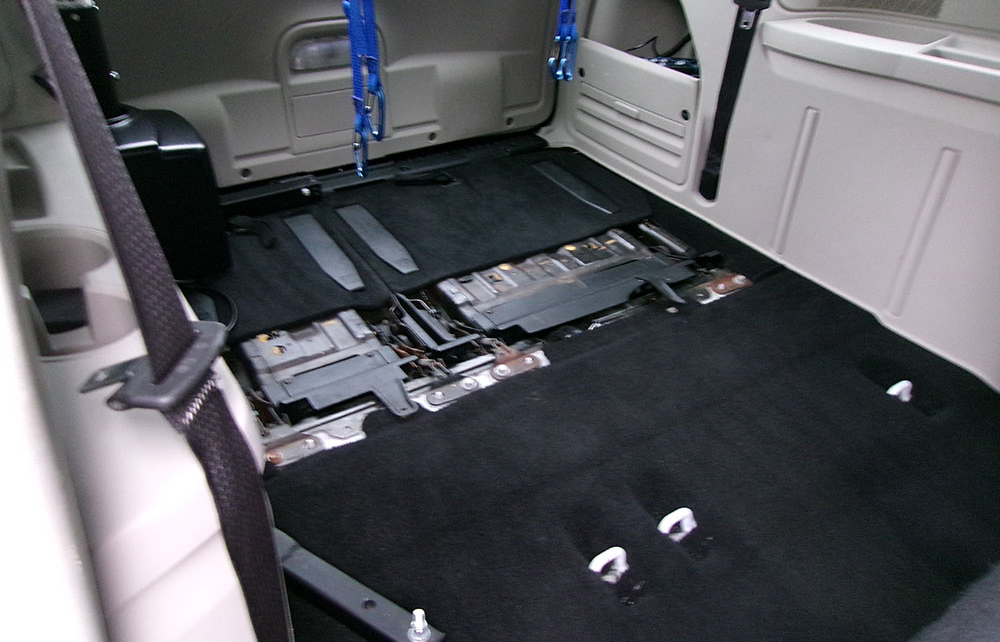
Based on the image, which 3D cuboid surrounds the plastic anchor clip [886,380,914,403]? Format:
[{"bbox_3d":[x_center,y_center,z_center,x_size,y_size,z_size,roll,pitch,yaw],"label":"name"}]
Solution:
[{"bbox_3d":[0.706,0.126,1.374,0.058,0.038,0.025,-19,40,-29],"label":"plastic anchor clip"}]

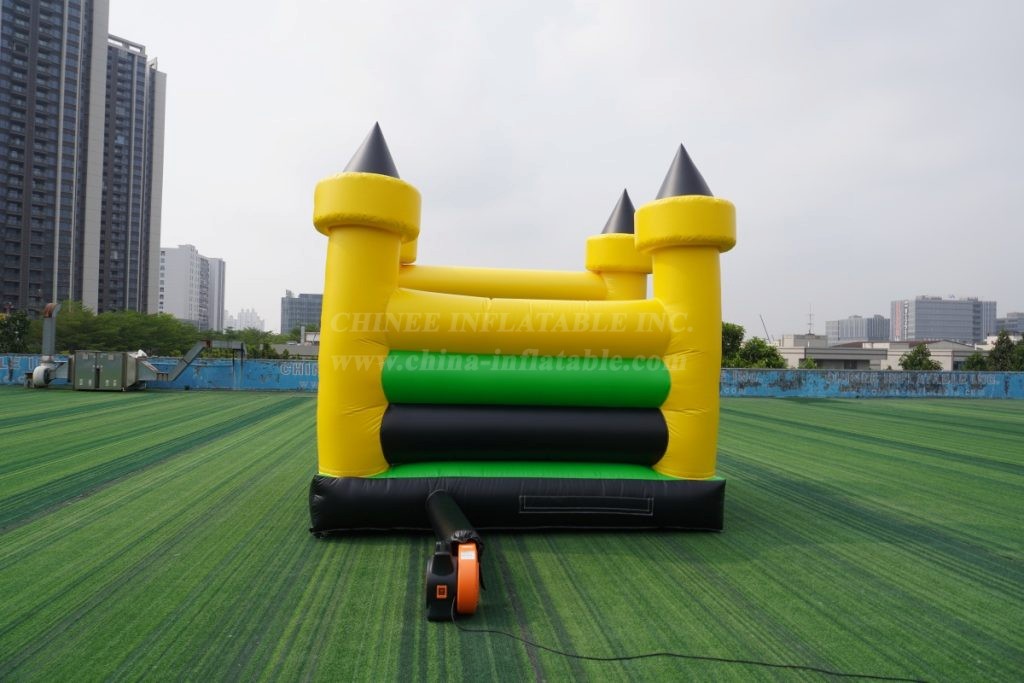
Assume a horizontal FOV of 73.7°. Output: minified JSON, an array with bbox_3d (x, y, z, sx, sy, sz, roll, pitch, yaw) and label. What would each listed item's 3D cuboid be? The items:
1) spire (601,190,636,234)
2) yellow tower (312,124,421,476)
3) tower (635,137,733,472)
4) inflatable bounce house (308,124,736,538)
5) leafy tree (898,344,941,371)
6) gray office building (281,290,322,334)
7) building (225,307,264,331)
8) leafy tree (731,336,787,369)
[{"bbox_3d":[1.405,-1.600,8.460,0.660,0.610,0.660,1,-1,-7],"label":"spire"},{"bbox_3d":[-1.389,-0.435,6.673,1.055,3.413,1.055,1,-1,-7],"label":"yellow tower"},{"bbox_3d":[1.749,-0.368,7.048,1.055,3.413,1.055,1,-1,-7],"label":"tower"},{"bbox_3d":[-0.016,-0.137,7.950,4.010,3.924,3.004,1,-1,-7],"label":"inflatable bounce house"},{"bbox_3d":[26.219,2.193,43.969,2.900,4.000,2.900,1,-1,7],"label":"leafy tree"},{"bbox_3d":[-116.754,-8.803,399.678,42.000,41.000,30.000,1,-1,-9],"label":"gray office building"},{"bbox_3d":[-451.426,-19.786,1149.411,62.000,75.000,35.000,1,-1,-11],"label":"building"},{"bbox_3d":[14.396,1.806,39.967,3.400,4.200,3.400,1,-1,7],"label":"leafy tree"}]

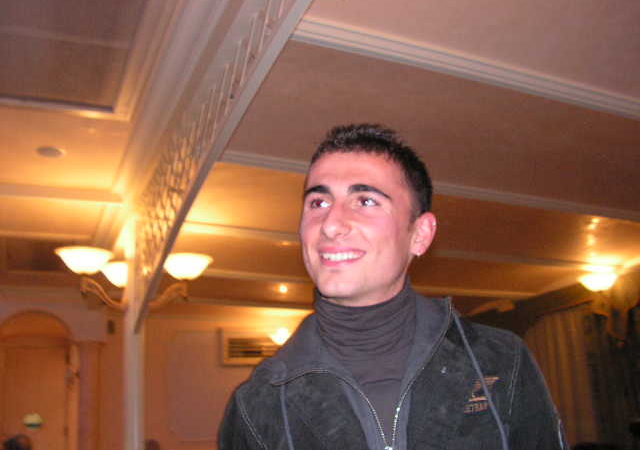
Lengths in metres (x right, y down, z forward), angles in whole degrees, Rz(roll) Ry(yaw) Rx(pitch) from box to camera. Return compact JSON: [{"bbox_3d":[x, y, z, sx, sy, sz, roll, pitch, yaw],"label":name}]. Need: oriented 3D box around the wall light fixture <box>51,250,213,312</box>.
[{"bbox_3d":[-1.051,0.349,3.693,0.845,0.305,0.571,6,-21,-24],"label":"wall light fixture"}]

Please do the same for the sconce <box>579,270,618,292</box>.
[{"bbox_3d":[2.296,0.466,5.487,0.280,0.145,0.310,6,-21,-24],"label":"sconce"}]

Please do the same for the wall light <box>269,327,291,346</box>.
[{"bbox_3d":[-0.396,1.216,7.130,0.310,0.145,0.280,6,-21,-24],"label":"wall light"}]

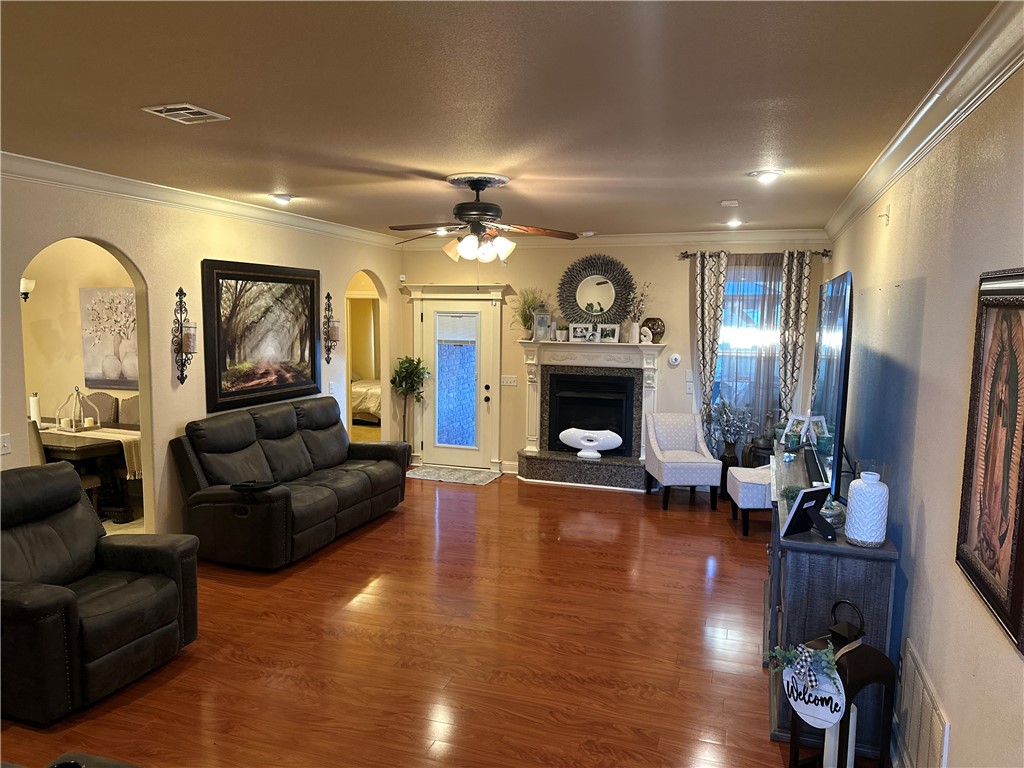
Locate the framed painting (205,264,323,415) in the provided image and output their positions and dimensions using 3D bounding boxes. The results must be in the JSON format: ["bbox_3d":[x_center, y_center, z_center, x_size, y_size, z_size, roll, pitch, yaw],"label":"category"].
[{"bbox_3d":[-2.118,-0.428,6.226,0.050,1.190,1.545,3,6,19],"label":"framed painting"}]

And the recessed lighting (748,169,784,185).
[{"bbox_3d":[1.510,-1.226,4.216,0.200,0.060,0.200,3,6,19],"label":"recessed lighting"}]

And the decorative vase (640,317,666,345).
[{"bbox_3d":[1.530,-0.569,7.640,0.252,0.282,0.242,3,6,19],"label":"decorative vase"}]

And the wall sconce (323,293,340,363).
[{"bbox_3d":[-1.776,-0.553,7.095,0.130,0.715,0.190,3,6,19],"label":"wall sconce"}]

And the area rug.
[{"bbox_3d":[-0.708,1.063,8.300,1.088,0.012,0.644,3,6,19],"label":"area rug"}]

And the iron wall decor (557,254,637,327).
[{"bbox_3d":[0.928,-0.967,7.809,0.890,0.880,0.050,3,6,19],"label":"iron wall decor"}]

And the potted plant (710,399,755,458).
[{"bbox_3d":[2.261,0.406,7.230,0.450,0.550,0.420,3,6,19],"label":"potted plant"}]

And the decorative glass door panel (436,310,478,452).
[{"bbox_3d":[-0.658,-0.039,8.594,0.600,1.650,0.050,3,6,19],"label":"decorative glass door panel"}]

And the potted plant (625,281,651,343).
[{"bbox_3d":[1.334,-0.766,7.579,0.280,0.670,0.240,3,6,19],"label":"potted plant"}]

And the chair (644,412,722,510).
[{"bbox_3d":[1.740,0.767,7.237,0.584,0.871,0.725,0,6,-2],"label":"chair"}]

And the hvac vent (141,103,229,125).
[{"bbox_3d":[-1.427,-1.182,3.132,0.262,0.020,0.262,3,6,19],"label":"hvac vent"}]

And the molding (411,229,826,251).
[{"bbox_3d":[0.927,-1.581,7.864,4.834,0.136,0.111,3,6,19],"label":"molding"}]

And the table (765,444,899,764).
[{"bbox_3d":[1.786,1.037,4.269,0.488,0.931,2.558,3,6,19],"label":"table"}]

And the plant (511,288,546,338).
[{"bbox_3d":[0.187,-0.803,8.081,0.380,0.590,0.310,3,6,19],"label":"plant"}]

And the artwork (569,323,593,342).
[{"bbox_3d":[0.765,-0.565,7.915,0.255,0.200,0.040,3,6,19],"label":"artwork"}]

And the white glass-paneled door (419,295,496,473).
[{"bbox_3d":[-0.659,0.000,8.609,0.940,2.050,0.070,3,6,19],"label":"white glass-paneled door"}]

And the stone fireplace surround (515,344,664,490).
[{"bbox_3d":[0.845,0.323,7.835,1.610,1.575,0.340,3,6,19],"label":"stone fireplace surround"}]

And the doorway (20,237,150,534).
[{"bbox_3d":[-2.777,0.226,4.655,0.140,2.330,0.930,3,6,19],"label":"doorway"}]

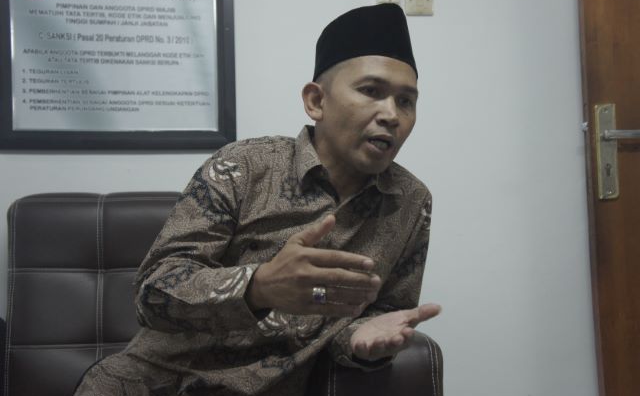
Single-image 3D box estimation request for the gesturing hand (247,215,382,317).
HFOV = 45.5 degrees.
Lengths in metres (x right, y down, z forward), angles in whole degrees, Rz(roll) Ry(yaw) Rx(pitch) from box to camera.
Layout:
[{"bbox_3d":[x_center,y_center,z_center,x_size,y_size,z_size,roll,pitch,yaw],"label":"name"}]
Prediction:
[{"bbox_3d":[-0.006,0.092,1.020,0.180,0.130,0.085,5,-2,12],"label":"gesturing hand"}]

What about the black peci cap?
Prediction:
[{"bbox_3d":[0.072,-0.238,1.280,0.165,0.100,0.205,7,-17,-32],"label":"black peci cap"}]

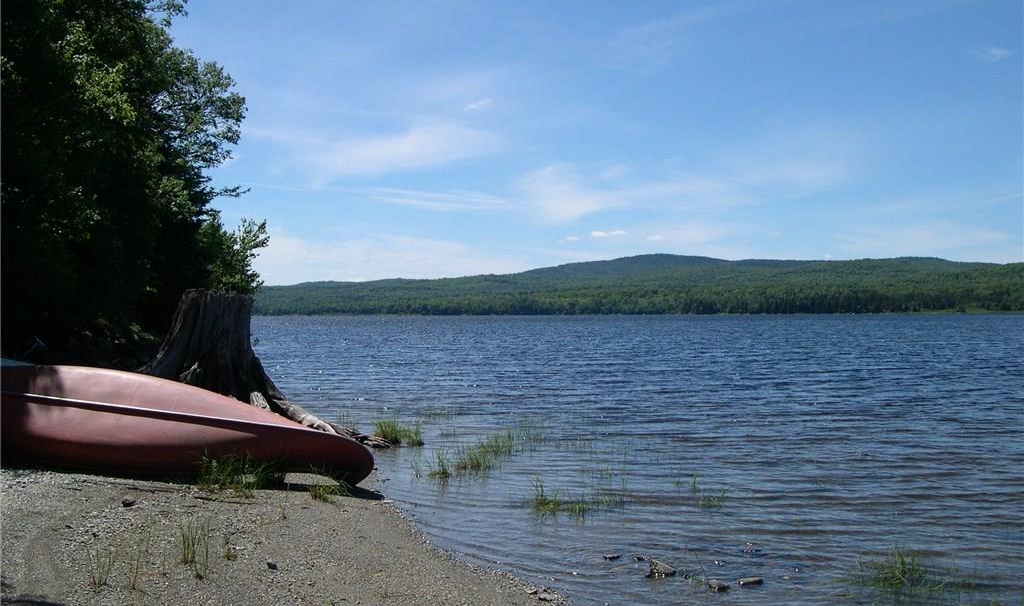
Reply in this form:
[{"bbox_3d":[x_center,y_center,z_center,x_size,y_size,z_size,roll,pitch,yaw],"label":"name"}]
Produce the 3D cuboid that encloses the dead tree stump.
[{"bbox_3d":[-2.640,0.690,12.000,2.550,1.660,1.800,0,0,0],"label":"dead tree stump"}]

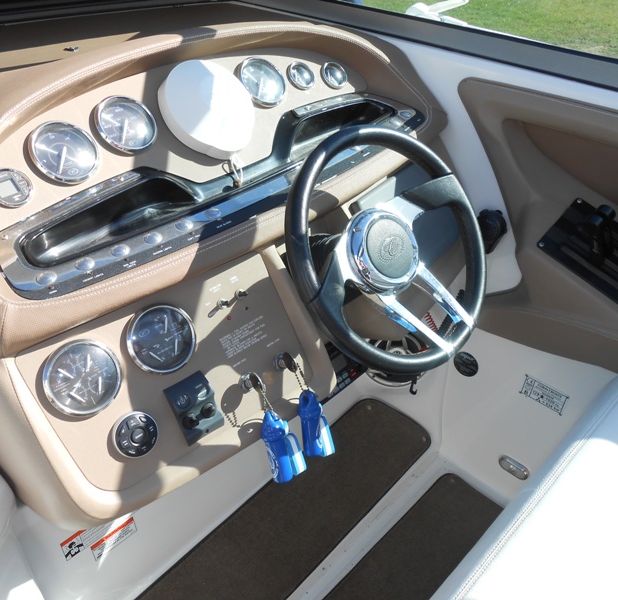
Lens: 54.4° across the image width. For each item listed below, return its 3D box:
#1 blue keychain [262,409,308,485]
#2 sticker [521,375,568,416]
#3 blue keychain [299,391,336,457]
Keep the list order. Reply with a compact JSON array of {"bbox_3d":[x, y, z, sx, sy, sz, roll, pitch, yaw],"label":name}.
[{"bbox_3d":[-0.040,0.221,0.925,0.049,0.113,0.036,-21,20,-17],"label":"blue keychain"},{"bbox_3d":[0.513,0.208,1.310,0.096,0.048,0.002,30,37,33],"label":"sticker"},{"bbox_3d":[0.010,0.193,0.965,0.049,0.111,0.036,-17,26,-18],"label":"blue keychain"}]

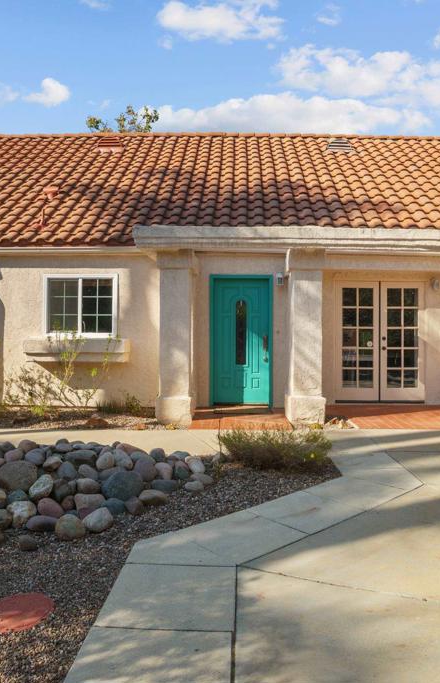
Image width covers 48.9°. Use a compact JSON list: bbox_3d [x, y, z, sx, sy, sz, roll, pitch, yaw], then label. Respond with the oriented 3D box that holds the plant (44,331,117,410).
[{"bbox_3d":[-2.130,0.460,7.400,1.080,1.200,0.750,0,0,-1],"label":"plant"}]

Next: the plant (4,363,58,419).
[{"bbox_3d":[-2.780,0.730,7.200,0.780,0.830,0.600,0,0,-1],"label":"plant"}]

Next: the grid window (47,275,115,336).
[{"bbox_3d":[-2.210,-0.560,7.720,1.150,0.980,0.120,0,0,-1],"label":"grid window"}]

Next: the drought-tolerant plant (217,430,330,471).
[{"bbox_3d":[0.520,0.970,4.500,1.060,0.340,0.780,0,0,0],"label":"drought-tolerant plant"}]

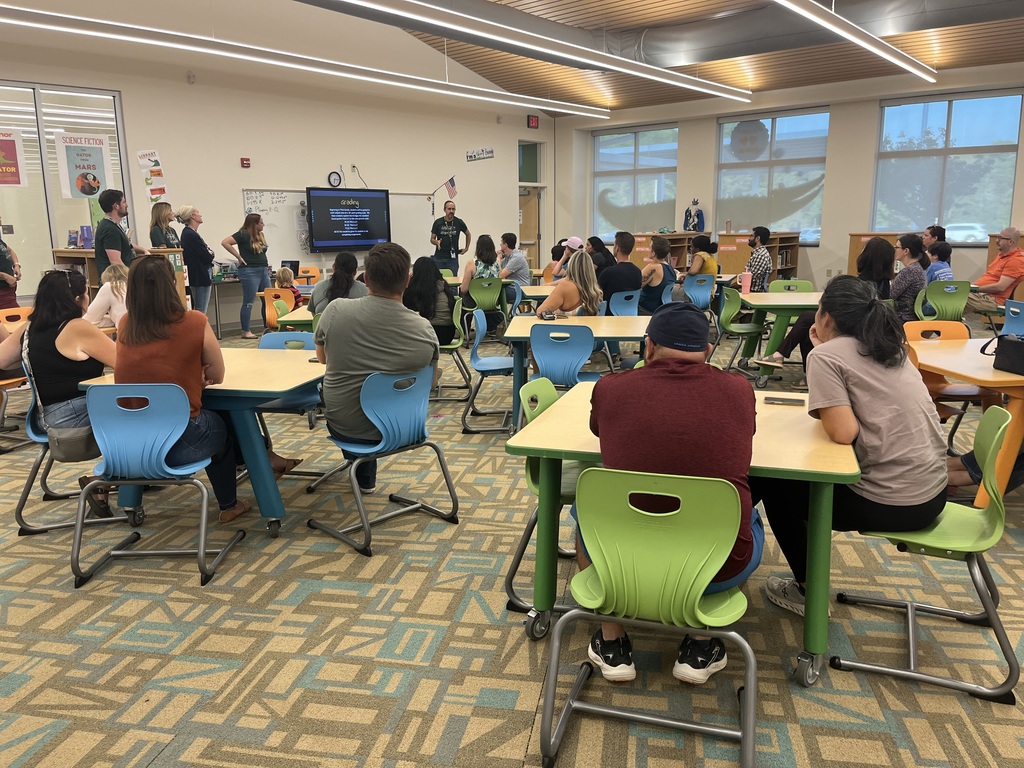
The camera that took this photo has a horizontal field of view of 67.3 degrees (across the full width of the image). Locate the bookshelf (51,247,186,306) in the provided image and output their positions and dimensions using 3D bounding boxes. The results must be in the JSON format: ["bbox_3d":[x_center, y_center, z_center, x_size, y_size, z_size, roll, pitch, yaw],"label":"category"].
[{"bbox_3d":[-4.066,-0.779,7.999,1.887,1.218,0.440,9,16,40],"label":"bookshelf"}]

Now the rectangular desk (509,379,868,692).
[{"bbox_3d":[0.640,0.480,2.835,1.045,0.735,1.020,3,13,19],"label":"rectangular desk"}]

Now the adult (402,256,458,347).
[{"bbox_3d":[-0.740,-0.507,6.650,0.520,1.140,0.780,-8,14,-30],"label":"adult"}]

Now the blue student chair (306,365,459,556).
[{"bbox_3d":[-0.583,0.267,3.374,0.480,0.770,0.500,10,15,43],"label":"blue student chair"}]

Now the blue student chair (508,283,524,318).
[{"bbox_3d":[0.261,-0.727,8.421,0.490,0.780,0.500,0,11,6],"label":"blue student chair"}]

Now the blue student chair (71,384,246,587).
[{"bbox_3d":[-1.483,0.368,3.226,0.500,0.815,0.520,-1,12,-1],"label":"blue student chair"}]

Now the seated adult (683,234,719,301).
[{"bbox_3d":[2.007,-1.055,8.823,0.800,1.270,0.500,6,13,29],"label":"seated adult"}]

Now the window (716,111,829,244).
[{"bbox_3d":[4.000,-3.137,11.855,1.700,2.030,0.120,6,13,33],"label":"window"}]

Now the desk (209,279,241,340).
[{"bbox_3d":[-3.568,-1.063,10.594,0.720,0.740,1.550,7,14,37],"label":"desk"}]

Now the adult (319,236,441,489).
[{"bbox_3d":[-0.650,0.009,3.635,0.580,1.335,0.880,-4,12,-18],"label":"adult"}]

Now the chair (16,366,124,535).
[{"bbox_3d":[-2.182,0.251,3.839,0.520,0.815,0.500,-5,12,-20],"label":"chair"}]

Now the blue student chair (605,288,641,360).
[{"bbox_3d":[0.832,-0.426,6.904,0.520,0.830,0.540,-12,16,-41],"label":"blue student chair"}]

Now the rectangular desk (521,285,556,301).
[{"bbox_3d":[0.728,-0.604,8.096,1.100,0.710,1.120,0,12,4],"label":"rectangular desk"}]

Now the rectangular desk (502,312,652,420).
[{"bbox_3d":[0.520,-0.032,5.283,1.020,0.735,1.030,1,12,7],"label":"rectangular desk"}]

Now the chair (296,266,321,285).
[{"bbox_3d":[-2.946,-1.275,11.458,0.500,0.810,0.500,-7,12,-29],"label":"chair"}]

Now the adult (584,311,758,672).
[{"bbox_3d":[0.433,0.322,2.131,0.540,1.090,0.790,2,11,14],"label":"adult"}]

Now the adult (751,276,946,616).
[{"bbox_3d":[1.045,0.245,2.375,0.660,1.130,0.480,5,12,27],"label":"adult"}]

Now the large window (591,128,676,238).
[{"bbox_3d":[2.392,-3.952,15.463,2.000,2.320,0.120,9,16,40],"label":"large window"}]

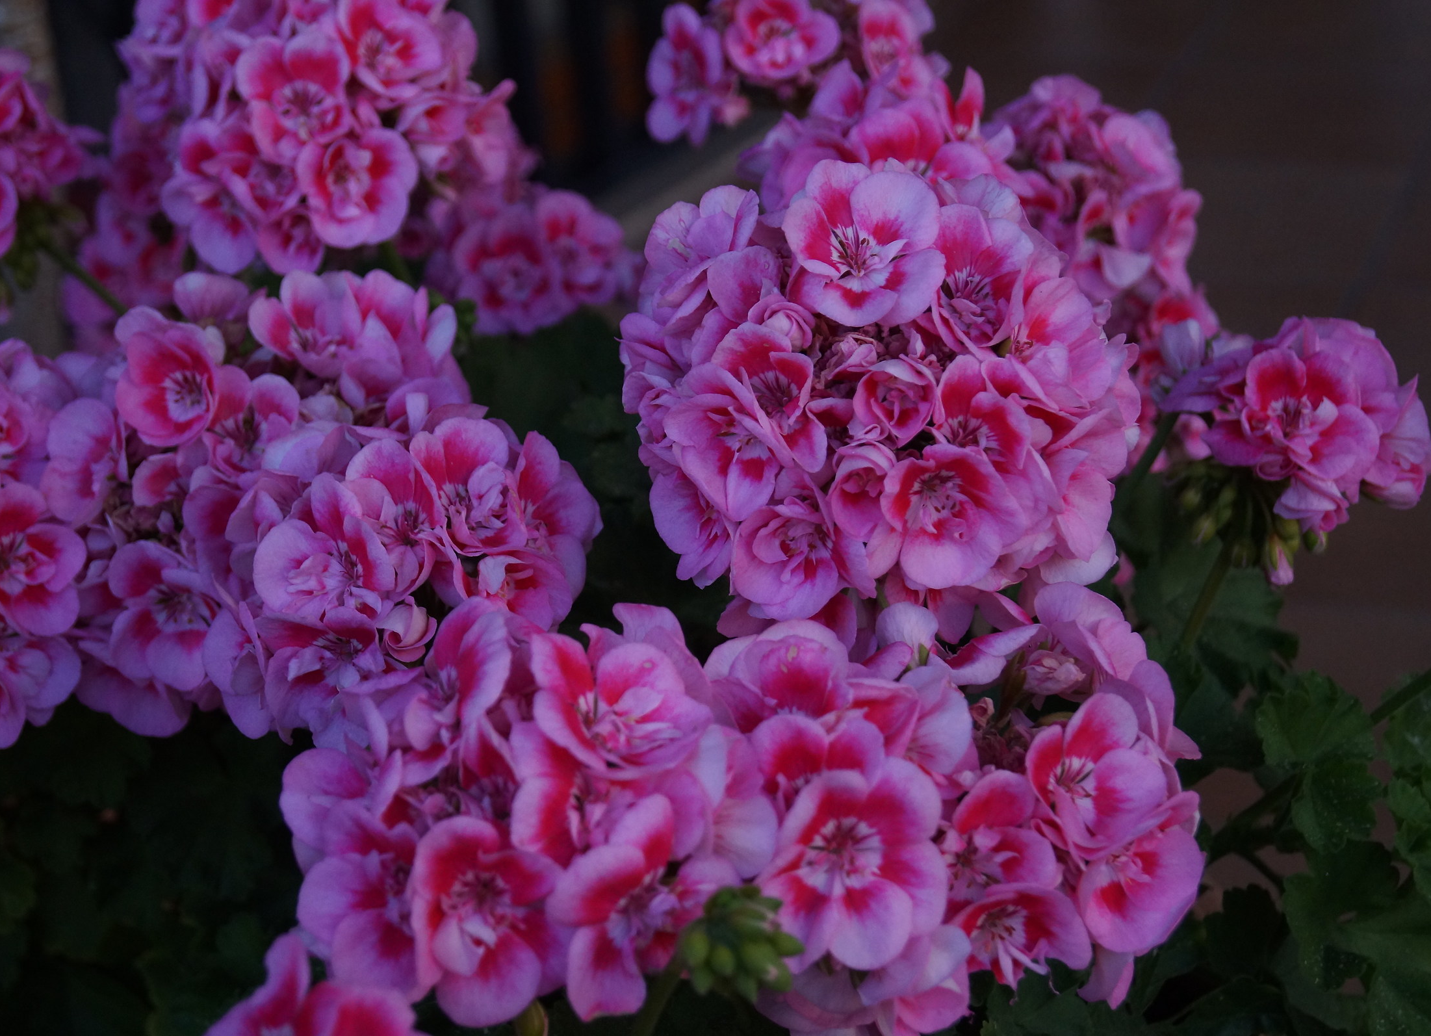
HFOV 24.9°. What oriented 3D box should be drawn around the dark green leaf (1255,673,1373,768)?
[{"bbox_3d":[0.141,0.048,0.765,0.028,0.011,0.024,0,64,0],"label":"dark green leaf"}]

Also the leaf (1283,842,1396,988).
[{"bbox_3d":[0.145,0.092,0.755,0.026,0.012,0.034,-2,69,5],"label":"leaf"}]

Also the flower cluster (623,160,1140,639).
[{"bbox_3d":[0.040,-0.028,0.780,0.122,0.108,0.115,0,25,0],"label":"flower cluster"}]

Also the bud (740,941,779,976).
[{"bbox_3d":[0.009,0.088,0.650,0.009,0.006,0.006,41,19,25],"label":"bud"}]

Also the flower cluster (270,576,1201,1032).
[{"bbox_3d":[0.004,0.063,0.710,0.200,0.100,0.120,0,25,0],"label":"flower cluster"}]

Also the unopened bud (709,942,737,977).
[{"bbox_3d":[0.001,0.089,0.650,0.006,0.007,0.006,0,25,0],"label":"unopened bud"}]

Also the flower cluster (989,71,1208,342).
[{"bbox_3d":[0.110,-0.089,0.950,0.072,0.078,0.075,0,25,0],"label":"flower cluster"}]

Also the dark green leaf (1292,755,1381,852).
[{"bbox_3d":[0.145,0.067,0.760,0.021,0.024,0.010,1,-9,-6],"label":"dark green leaf"}]

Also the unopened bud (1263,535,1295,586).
[{"bbox_3d":[0.135,0.010,0.775,0.007,0.013,0.007,-9,15,4],"label":"unopened bud"}]

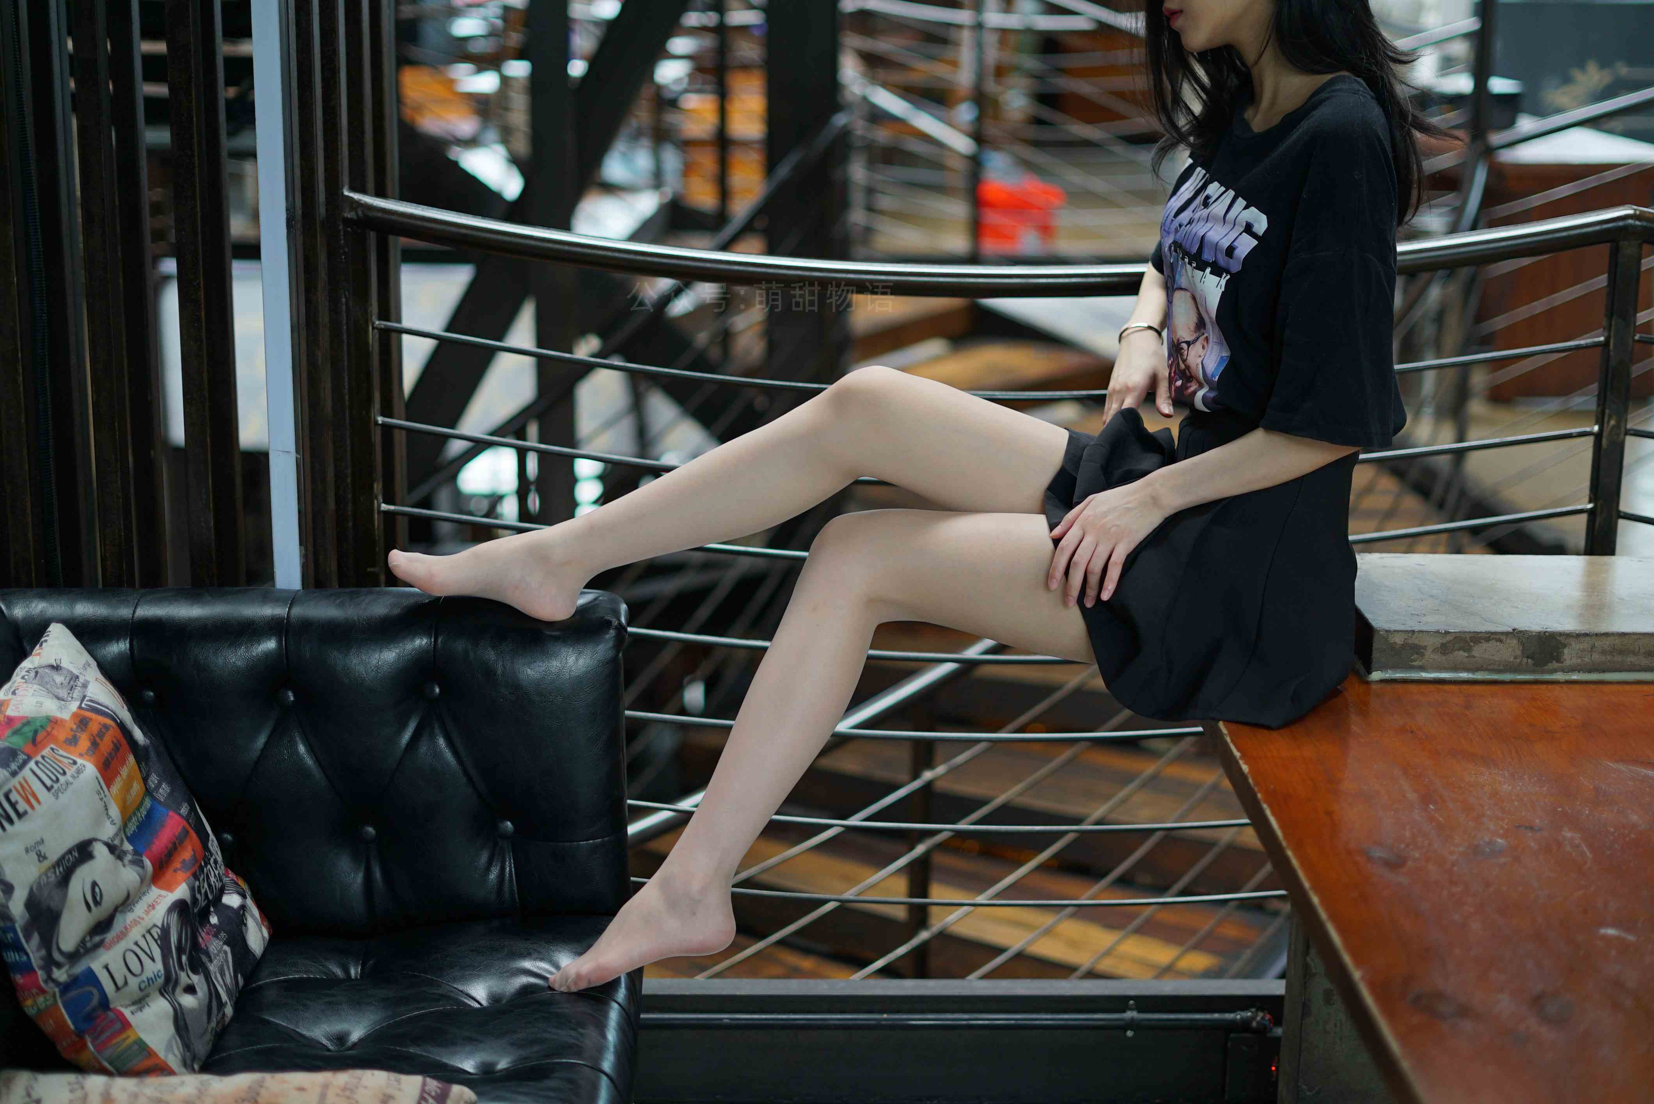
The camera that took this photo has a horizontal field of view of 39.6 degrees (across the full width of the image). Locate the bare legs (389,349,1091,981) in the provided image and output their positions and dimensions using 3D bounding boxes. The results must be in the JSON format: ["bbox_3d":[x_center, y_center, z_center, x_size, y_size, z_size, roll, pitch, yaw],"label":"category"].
[{"bbox_3d":[-0.117,0.119,2.435,0.770,0.645,0.400,1,11,7],"label":"bare legs"}]

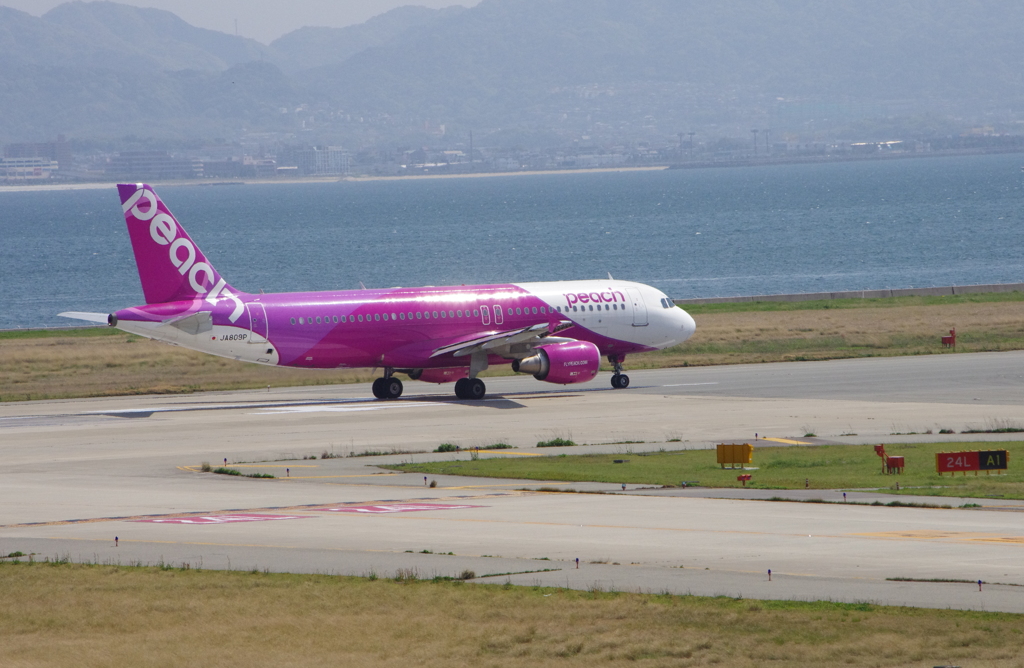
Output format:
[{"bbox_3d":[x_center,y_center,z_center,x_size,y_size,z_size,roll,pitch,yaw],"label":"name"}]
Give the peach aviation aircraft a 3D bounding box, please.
[{"bbox_3d":[-5.388,-2.414,424.744,37.570,11.760,34.100,-3,2,-36],"label":"peach aviation aircraft"}]

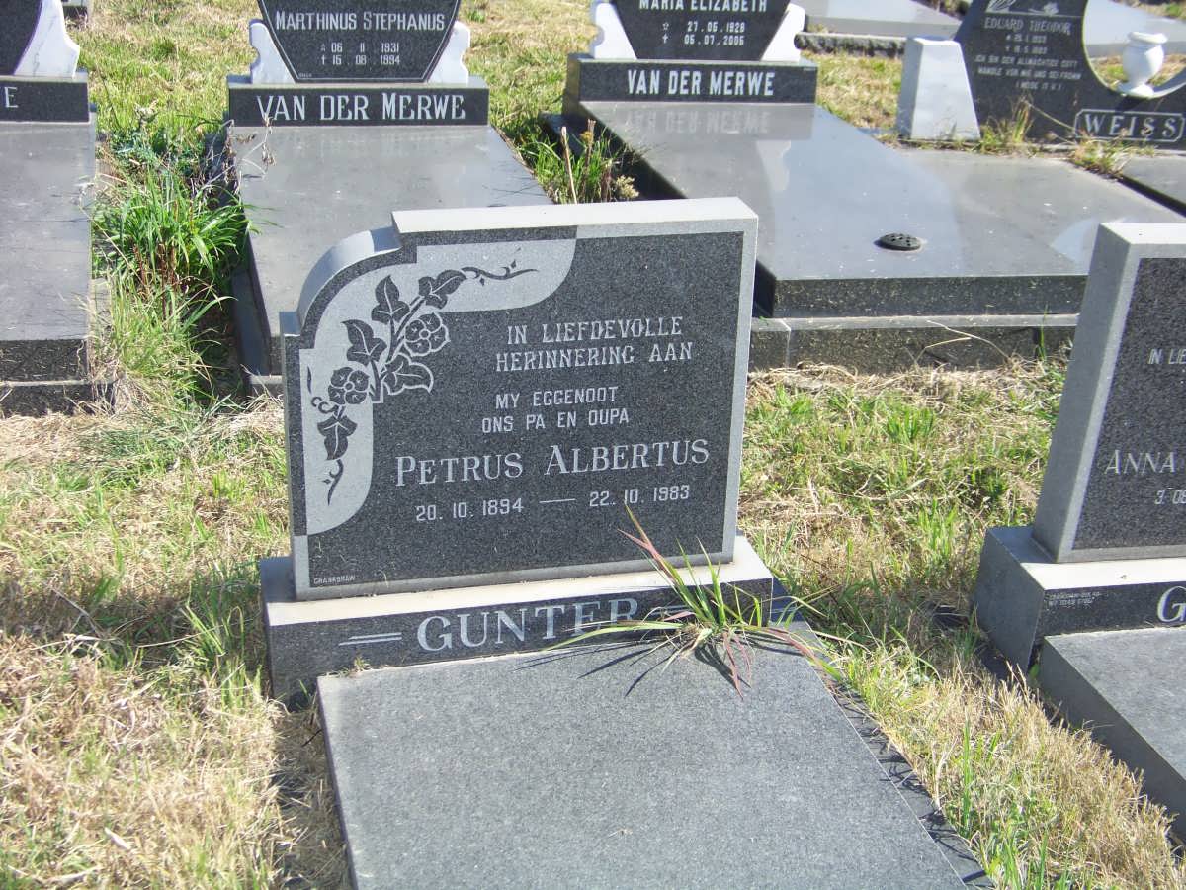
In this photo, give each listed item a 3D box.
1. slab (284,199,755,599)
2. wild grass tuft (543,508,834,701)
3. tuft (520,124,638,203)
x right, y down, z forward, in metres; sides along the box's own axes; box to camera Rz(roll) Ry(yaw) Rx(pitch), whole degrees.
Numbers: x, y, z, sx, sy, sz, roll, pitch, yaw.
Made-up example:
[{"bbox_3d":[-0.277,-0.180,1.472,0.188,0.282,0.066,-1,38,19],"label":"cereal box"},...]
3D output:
[{"bbox_3d":[-0.127,-0.076,2.832,0.770,0.637,0.114,-4,25,-13],"label":"slab"},{"bbox_3d":[0.177,0.260,2.822,0.477,0.270,0.246,-4,25,-13],"label":"wild grass tuft"},{"bbox_3d":[-0.046,-0.886,5.389,0.354,0.293,0.346,-4,25,-13],"label":"tuft"}]

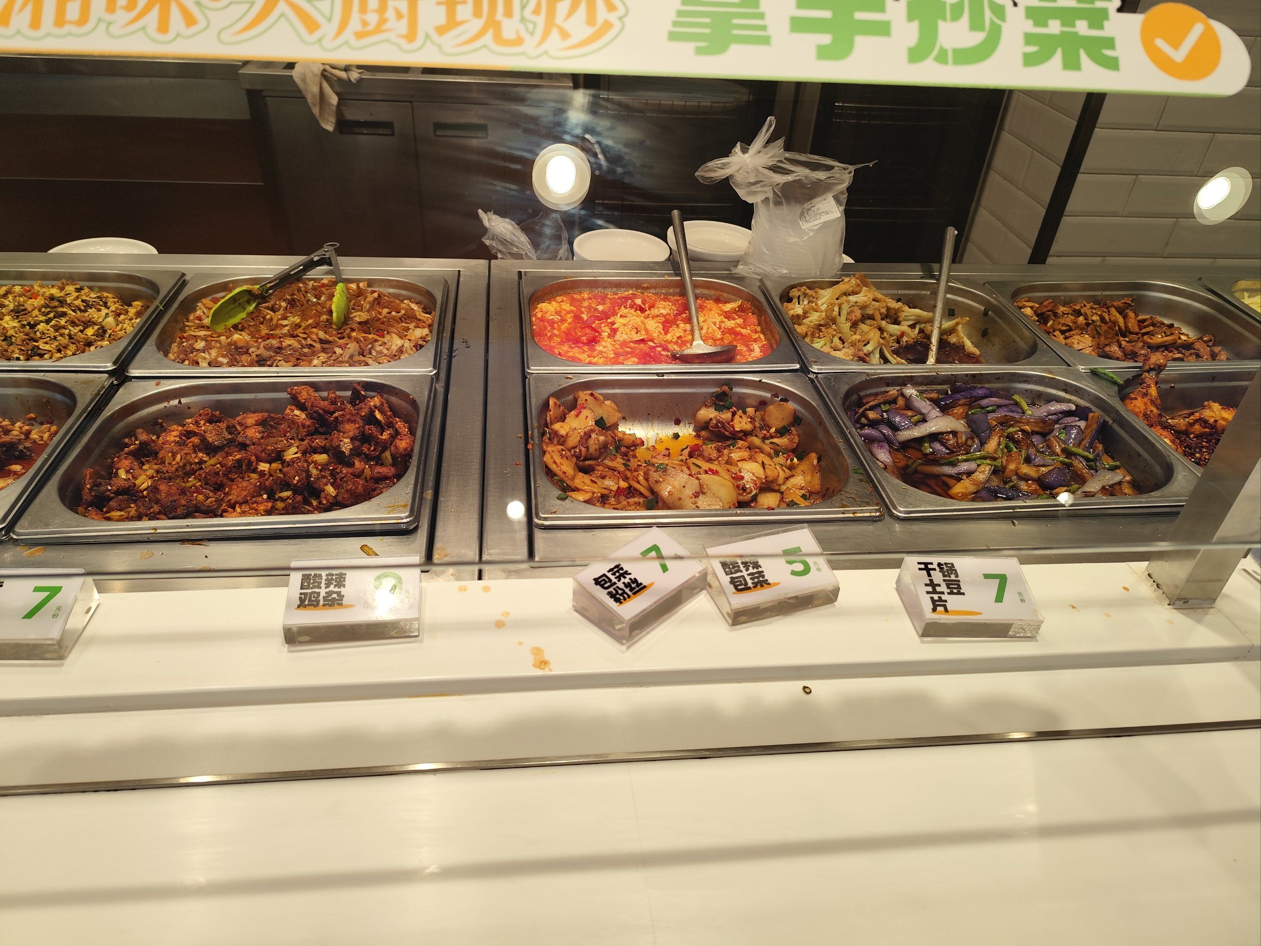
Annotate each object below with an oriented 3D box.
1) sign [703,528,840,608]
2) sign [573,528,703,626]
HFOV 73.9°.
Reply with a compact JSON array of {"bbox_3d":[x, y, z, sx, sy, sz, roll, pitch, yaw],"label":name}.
[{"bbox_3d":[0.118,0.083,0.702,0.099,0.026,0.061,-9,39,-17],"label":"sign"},{"bbox_3d":[0.009,0.088,0.670,0.059,0.031,0.094,32,45,33],"label":"sign"}]

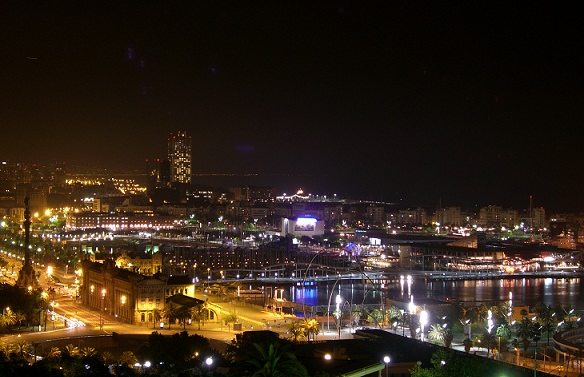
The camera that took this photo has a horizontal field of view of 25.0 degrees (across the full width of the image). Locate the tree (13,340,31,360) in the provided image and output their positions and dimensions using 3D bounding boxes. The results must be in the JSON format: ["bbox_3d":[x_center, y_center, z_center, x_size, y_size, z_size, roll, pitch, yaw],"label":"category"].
[{"bbox_3d":[-108.180,64.990,526.660,6.800,8.800,6.800,0,1,0],"label":"tree"}]

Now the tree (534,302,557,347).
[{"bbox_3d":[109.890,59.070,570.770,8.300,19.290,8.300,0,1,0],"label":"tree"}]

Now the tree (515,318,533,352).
[{"bbox_3d":[97.360,61.720,553.770,7.000,14.510,7.000,0,1,0],"label":"tree"}]

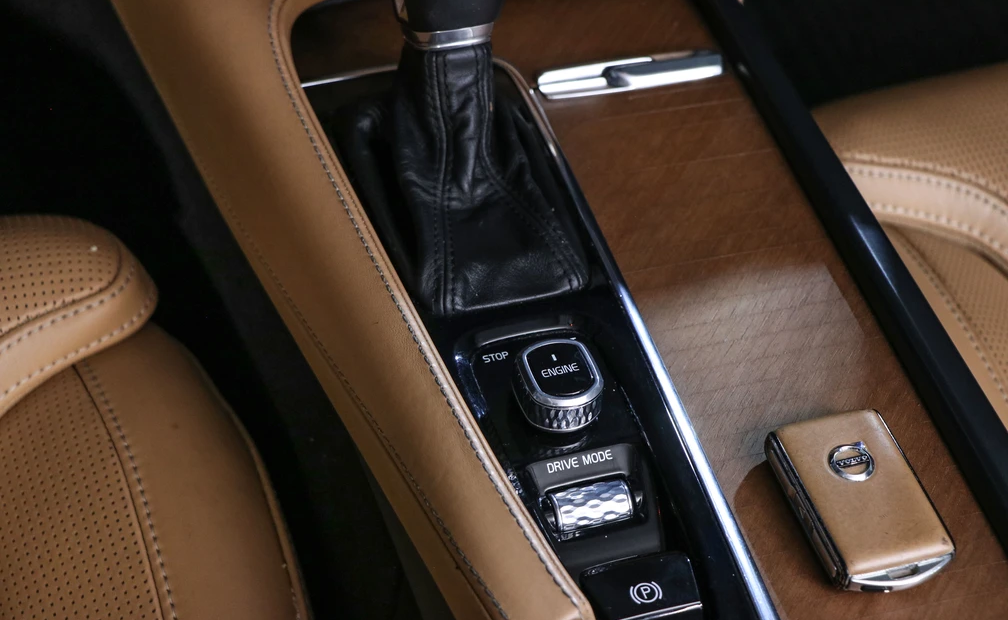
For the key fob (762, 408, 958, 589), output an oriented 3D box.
[{"bbox_3d":[0.138,0.076,0.532,0.046,0.015,0.072,-11,54,-15],"label":"key fob"}]

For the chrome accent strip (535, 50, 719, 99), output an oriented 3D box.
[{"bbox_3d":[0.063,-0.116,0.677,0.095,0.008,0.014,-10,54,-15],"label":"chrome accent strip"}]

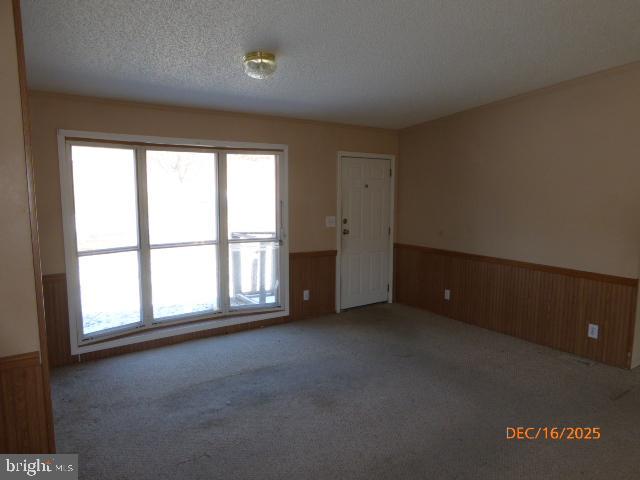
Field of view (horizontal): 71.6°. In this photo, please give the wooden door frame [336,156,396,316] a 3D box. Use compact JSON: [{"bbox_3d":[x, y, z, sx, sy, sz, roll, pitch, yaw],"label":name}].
[{"bbox_3d":[0.603,-0.103,5.882,0.978,2.036,0.100,-4,8,-34],"label":"wooden door frame"}]

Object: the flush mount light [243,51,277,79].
[{"bbox_3d":[-0.425,-1.218,3.133,0.240,0.150,0.240,0,6,0],"label":"flush mount light"}]

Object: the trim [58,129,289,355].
[{"bbox_3d":[-1.312,-0.018,4.556,2.273,2.000,0.080,-4,8,-34],"label":"trim"}]

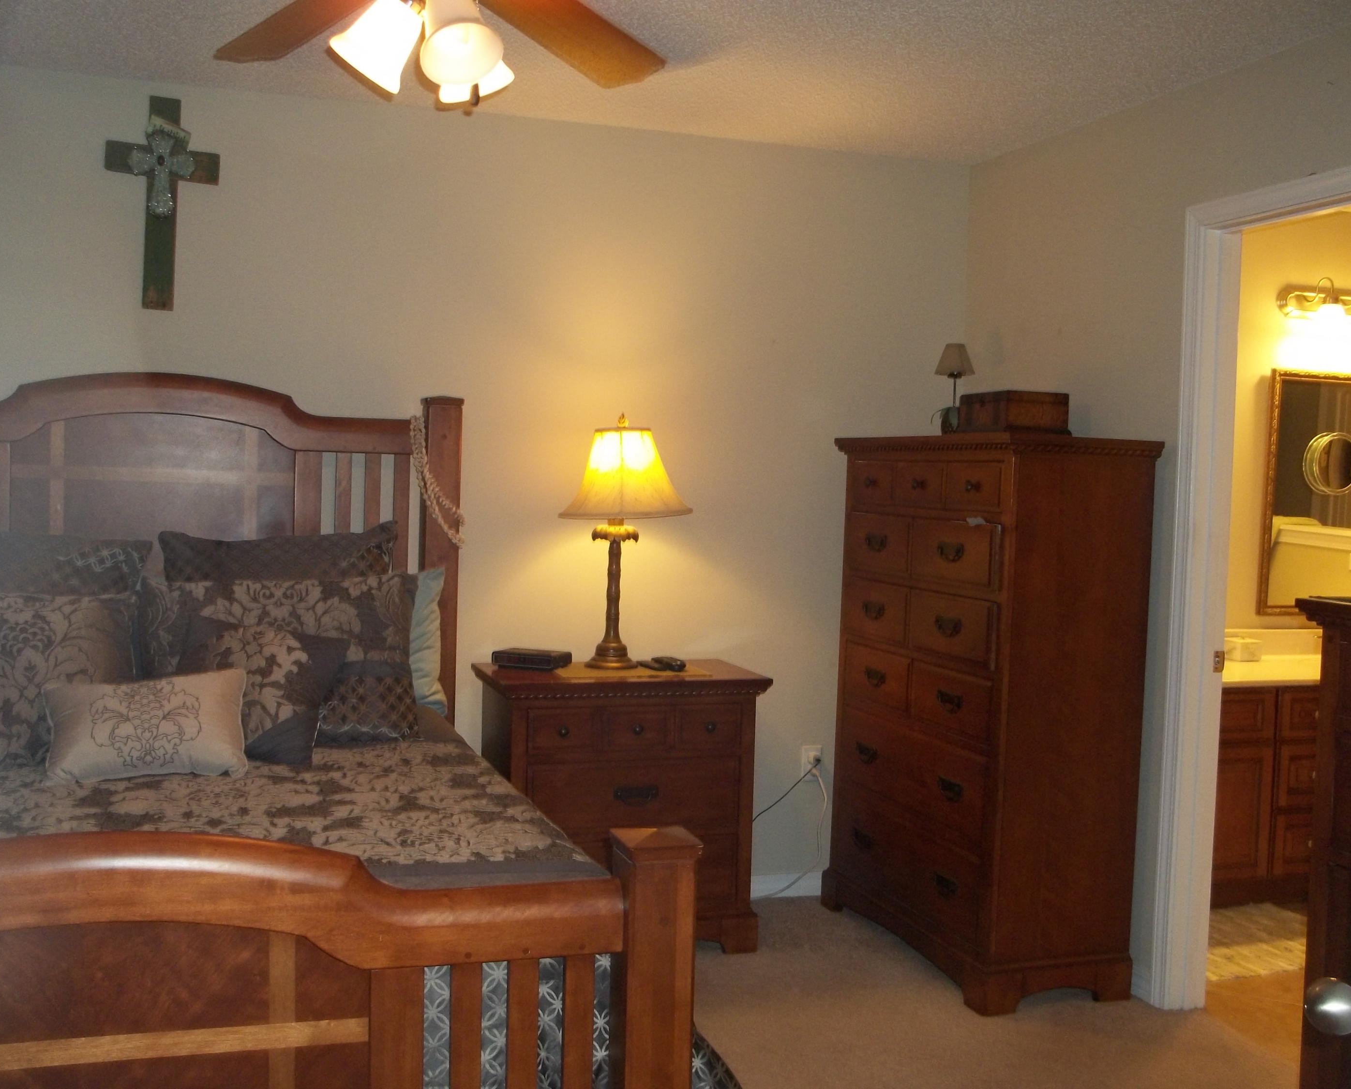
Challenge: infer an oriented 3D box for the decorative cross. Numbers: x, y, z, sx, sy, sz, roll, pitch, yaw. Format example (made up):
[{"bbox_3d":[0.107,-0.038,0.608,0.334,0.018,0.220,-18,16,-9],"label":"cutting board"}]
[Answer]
[{"bbox_3d":[-1.405,-0.930,3.788,0.290,0.575,0.035,3,3,-19],"label":"decorative cross"}]

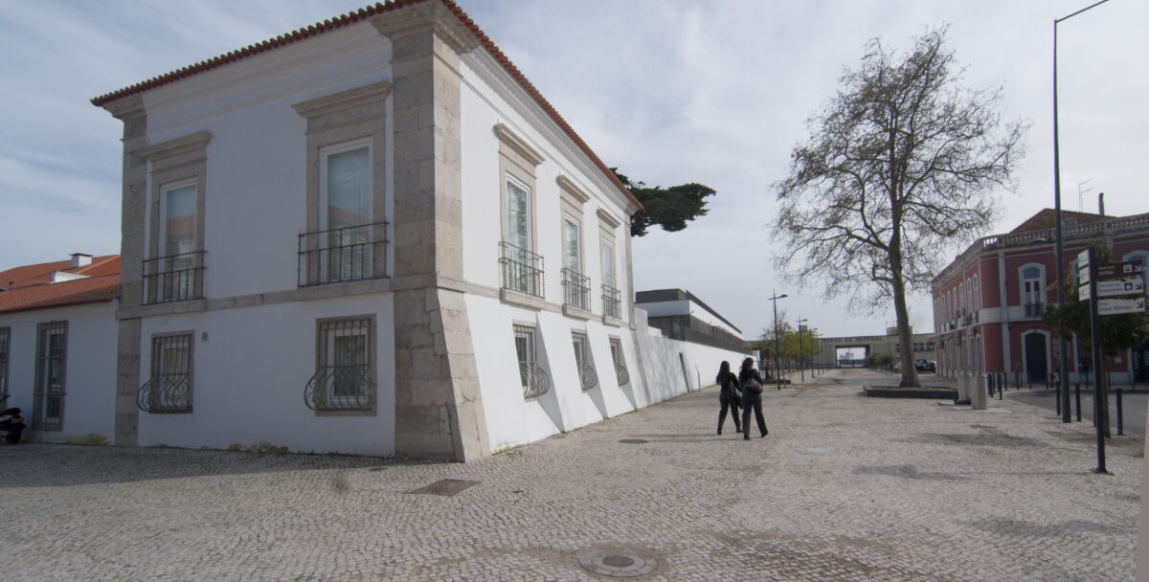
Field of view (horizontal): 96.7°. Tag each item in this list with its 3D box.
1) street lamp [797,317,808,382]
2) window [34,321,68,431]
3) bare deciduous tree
[{"bbox_3d":[20.200,5.200,45.300,1.030,5.800,0.270,-5,-8,21],"label":"street lamp"},{"bbox_3d":[-13.350,2.170,13.050,1.200,2.720,0.220,-4,-8,19],"label":"window"},{"bbox_3d":[15.500,-4.100,24.900,10.900,16.900,10.900,-5,-8,21],"label":"bare deciduous tree"}]

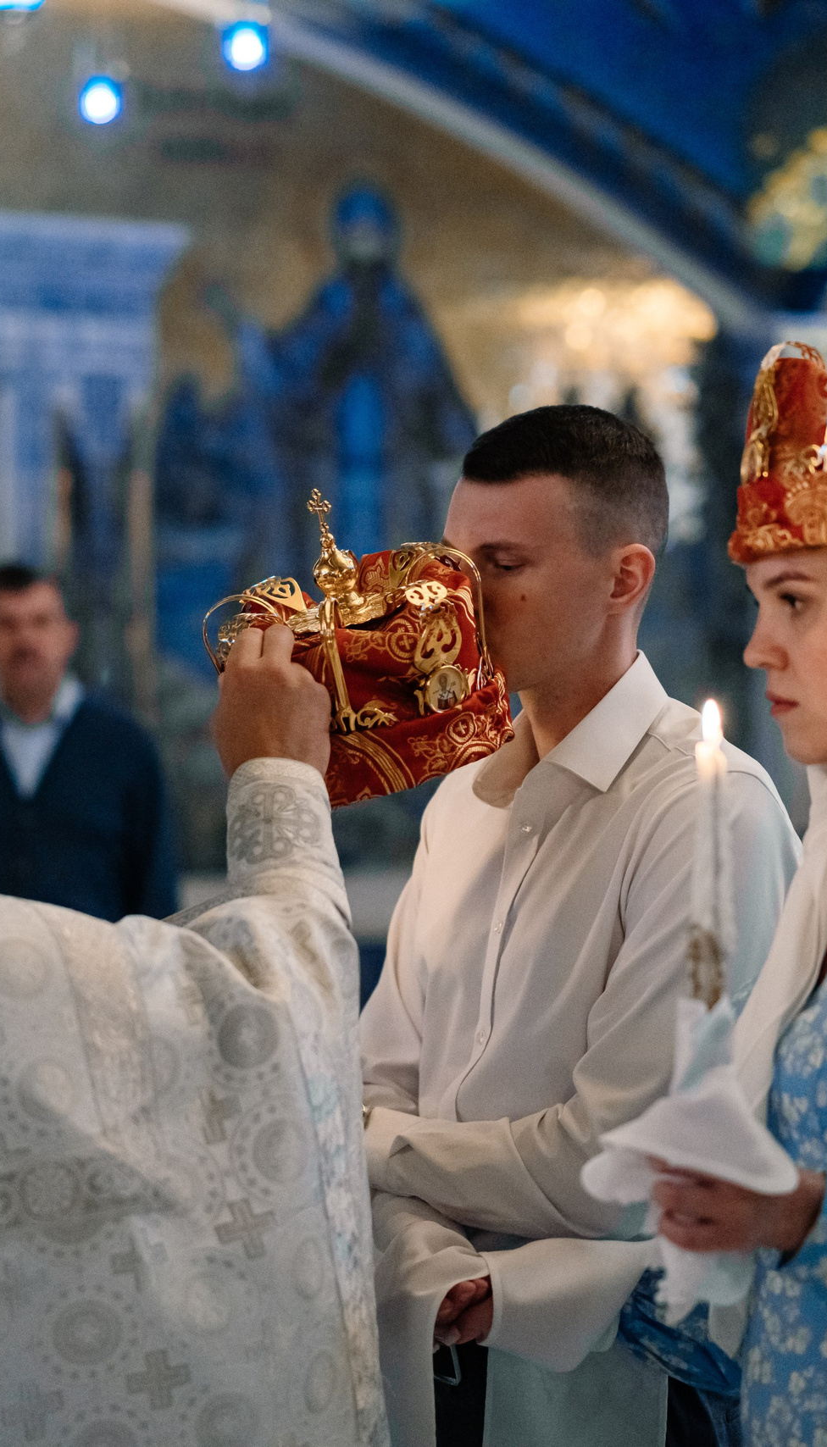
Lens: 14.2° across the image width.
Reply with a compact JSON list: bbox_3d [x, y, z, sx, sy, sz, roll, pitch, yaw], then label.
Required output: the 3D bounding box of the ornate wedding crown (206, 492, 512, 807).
[{"bbox_3d":[-0.051,-0.076,2.396,0.210,0.200,0.210,-7,21,3],"label":"ornate wedding crown"}]

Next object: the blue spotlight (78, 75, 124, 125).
[{"bbox_3d":[-0.853,-1.696,9.040,0.105,0.120,0.105,0,0,-5],"label":"blue spotlight"}]

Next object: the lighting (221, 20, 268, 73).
[{"bbox_3d":[-0.423,-1.697,8.310,0.105,0.120,0.105,0,0,-3],"label":"lighting"}]

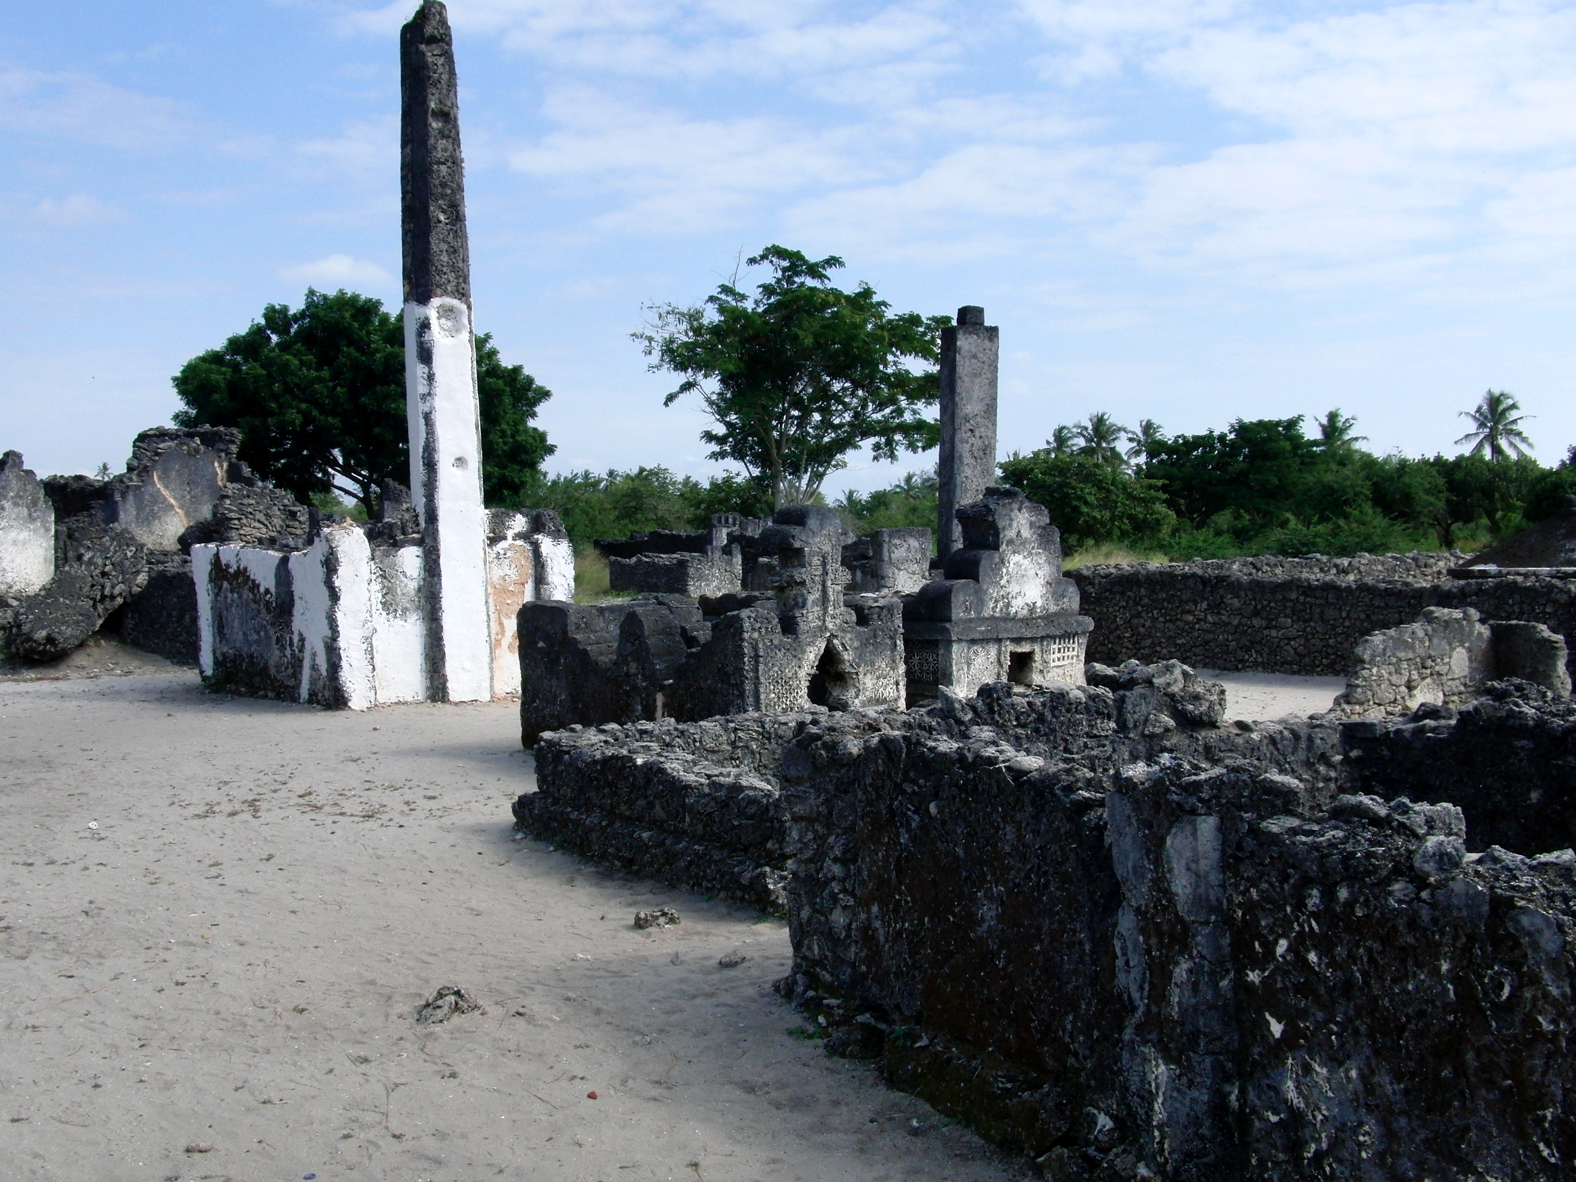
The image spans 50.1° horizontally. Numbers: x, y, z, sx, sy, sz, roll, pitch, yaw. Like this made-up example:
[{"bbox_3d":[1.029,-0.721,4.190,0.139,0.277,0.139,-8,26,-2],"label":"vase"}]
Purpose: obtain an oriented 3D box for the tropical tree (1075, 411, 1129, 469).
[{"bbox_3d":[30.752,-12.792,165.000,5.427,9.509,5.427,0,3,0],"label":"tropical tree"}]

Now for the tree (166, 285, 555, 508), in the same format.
[{"bbox_3d":[-10.606,-4.213,42.000,9.516,6.646,9.516,0,3,0],"label":"tree"}]

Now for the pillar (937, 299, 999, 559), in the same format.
[{"bbox_3d":[2.041,-1.507,19.000,0.520,3.444,0.520,-1,3,-13],"label":"pillar"}]

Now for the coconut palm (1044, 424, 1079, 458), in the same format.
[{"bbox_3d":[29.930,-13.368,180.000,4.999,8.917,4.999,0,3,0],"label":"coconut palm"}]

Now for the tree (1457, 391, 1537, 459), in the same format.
[{"bbox_3d":[54.586,-10.769,130.000,6.081,9.531,6.081,0,3,0],"label":"tree"}]

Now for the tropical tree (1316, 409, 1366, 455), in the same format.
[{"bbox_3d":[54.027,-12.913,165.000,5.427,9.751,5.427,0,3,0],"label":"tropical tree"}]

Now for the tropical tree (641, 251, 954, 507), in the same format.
[{"bbox_3d":[0.153,-4.751,42.000,8.012,7.720,8.012,0,3,0],"label":"tropical tree"}]

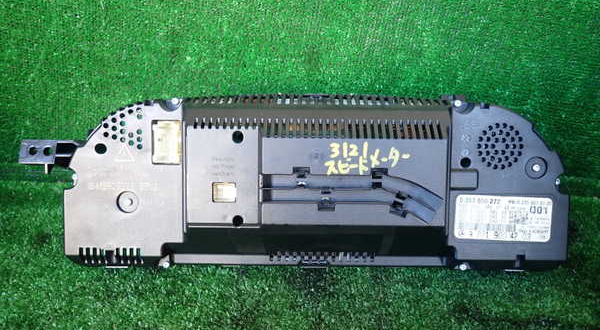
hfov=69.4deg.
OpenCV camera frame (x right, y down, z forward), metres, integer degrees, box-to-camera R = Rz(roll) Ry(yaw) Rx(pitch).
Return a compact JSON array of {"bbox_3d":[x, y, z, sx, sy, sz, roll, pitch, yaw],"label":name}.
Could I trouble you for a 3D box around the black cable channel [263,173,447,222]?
[{"bbox_3d":[0.045,0.028,0.375,0.156,0.045,0.009,1,0,0],"label":"black cable channel"}]

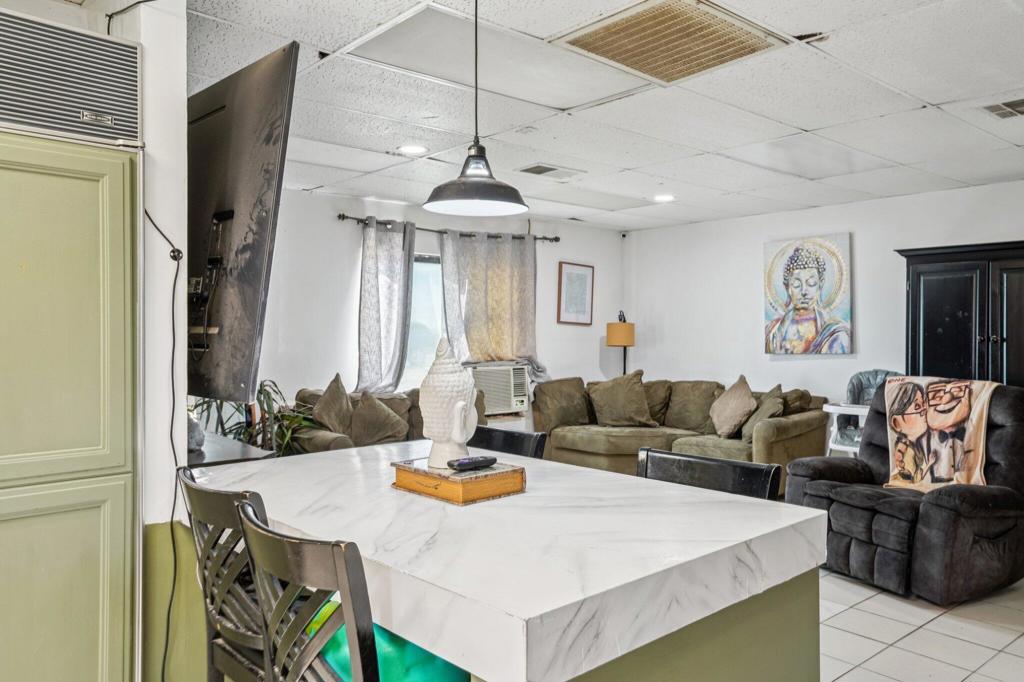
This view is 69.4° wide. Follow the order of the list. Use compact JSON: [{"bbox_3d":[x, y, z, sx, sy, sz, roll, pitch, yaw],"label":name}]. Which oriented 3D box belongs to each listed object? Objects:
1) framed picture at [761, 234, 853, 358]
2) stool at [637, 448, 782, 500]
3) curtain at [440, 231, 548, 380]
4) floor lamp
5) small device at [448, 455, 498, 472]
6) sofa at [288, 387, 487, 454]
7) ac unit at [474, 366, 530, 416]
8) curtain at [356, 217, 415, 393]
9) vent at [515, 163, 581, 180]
[{"bbox_3d":[2.482,-0.380,6.245,0.040,0.985,0.755,0,1,-41],"label":"framed picture"},{"bbox_3d":[0.443,0.833,2.096,0.450,0.965,0.500,1,1,44],"label":"stool"},{"bbox_3d":[-0.142,-0.322,6.614,1.160,1.320,0.200,0,1,-41],"label":"curtain"},{"bbox_3d":[1.073,0.484,7.332,0.280,1.540,0.280,0,1,-41],"label":"floor lamp"},{"bbox_3d":[-0.102,0.327,1.968,0.142,0.022,0.042,0,1,-41],"label":"small device"},{"bbox_3d":[-0.697,0.819,5.584,1.740,0.900,0.900,0,1,-41],"label":"sofa"},{"bbox_3d":[-0.216,0.428,6.614,0.590,0.390,0.450,0,1,-41],"label":"ac unit"},{"bbox_3d":[-1.002,-0.246,5.912,0.530,1.460,0.130,0,1,-41],"label":"curtain"},{"bbox_3d":[0.262,-1.115,4.902,0.420,0.030,0.310,0,1,-41],"label":"vent"}]

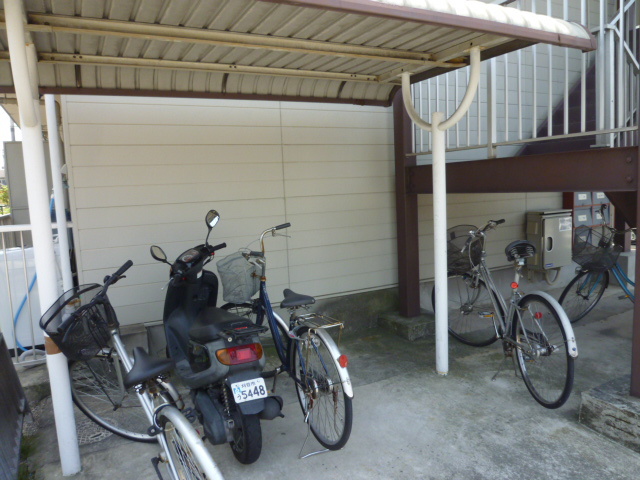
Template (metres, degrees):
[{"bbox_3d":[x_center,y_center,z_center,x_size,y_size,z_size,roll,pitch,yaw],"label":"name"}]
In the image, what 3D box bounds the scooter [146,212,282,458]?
[{"bbox_3d":[-0.710,0.491,2.792,0.570,1.270,1.640,-6,7,-27],"label":"scooter"}]

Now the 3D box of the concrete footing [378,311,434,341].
[{"bbox_3d":[0.874,0.799,4.488,0.400,0.140,0.560,-6,7,-25],"label":"concrete footing"}]

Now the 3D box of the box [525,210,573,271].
[{"bbox_3d":[2.766,-0.002,5.560,0.490,0.670,0.250,-6,7,-25],"label":"box"}]

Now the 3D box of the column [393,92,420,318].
[{"bbox_3d":[0.830,-0.398,4.396,0.140,2.280,0.150,-6,7,-25],"label":"column"}]

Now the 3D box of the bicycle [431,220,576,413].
[{"bbox_3d":[1.276,0.436,3.332,0.570,1.080,1.720,-3,6,-4],"label":"bicycle"}]

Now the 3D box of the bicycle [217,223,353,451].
[{"bbox_3d":[-0.264,0.521,2.888,0.580,1.150,1.650,-6,7,-26],"label":"bicycle"}]

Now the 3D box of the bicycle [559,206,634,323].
[{"bbox_3d":[2.981,0.264,4.175,1.730,1.080,0.600,-2,6,5],"label":"bicycle"}]

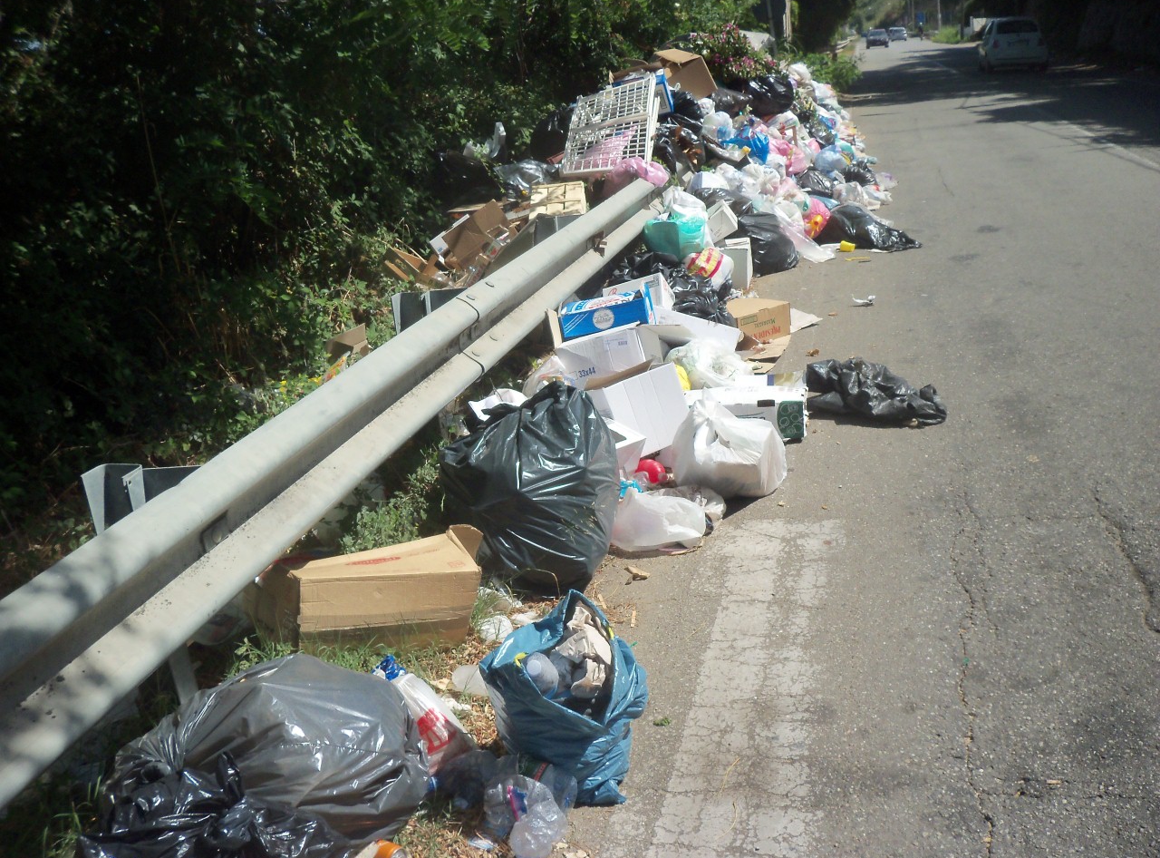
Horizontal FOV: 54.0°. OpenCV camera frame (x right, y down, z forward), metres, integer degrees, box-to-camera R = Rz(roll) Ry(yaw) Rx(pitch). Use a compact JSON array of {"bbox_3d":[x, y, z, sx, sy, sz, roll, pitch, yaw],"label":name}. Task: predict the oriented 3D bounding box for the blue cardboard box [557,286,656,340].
[{"bbox_3d":[0.130,-0.583,5.750,0.430,0.155,0.270,-11,14,2],"label":"blue cardboard box"}]

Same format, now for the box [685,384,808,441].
[{"bbox_3d":[0.680,-0.065,4.757,0.500,0.155,0.220,-2,19,6],"label":"box"}]

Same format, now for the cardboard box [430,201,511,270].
[{"bbox_3d":[-0.623,-1.099,6.500,0.440,0.370,0.360,8,22,33],"label":"cardboard box"}]

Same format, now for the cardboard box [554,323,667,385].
[{"bbox_3d":[0.133,-0.330,5.150,0.420,0.270,0.320,-20,17,1],"label":"cardboard box"}]

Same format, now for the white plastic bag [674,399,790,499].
[{"bbox_3d":[0.543,0.051,4.198,0.420,0.310,0.320,-1,19,10],"label":"white plastic bag"}]

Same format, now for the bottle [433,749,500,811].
[{"bbox_3d":[-0.242,0.754,2.460,0.200,0.100,0.100,-12,19,-18],"label":"bottle"}]

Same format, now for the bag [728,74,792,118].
[{"bbox_3d":[2.013,-3.654,12.500,0.660,0.450,0.500,-5,18,2],"label":"bag"}]

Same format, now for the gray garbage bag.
[{"bbox_3d":[-0.691,0.709,2.530,0.680,0.360,0.460,-5,18,3],"label":"gray garbage bag"}]

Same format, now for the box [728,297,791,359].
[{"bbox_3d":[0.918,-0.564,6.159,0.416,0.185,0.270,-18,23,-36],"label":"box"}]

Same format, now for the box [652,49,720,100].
[{"bbox_3d":[1.004,-3.404,11.134,0.385,0.365,0.560,-34,28,-1],"label":"box"}]

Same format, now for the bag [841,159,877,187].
[{"bbox_3d":[2.815,-2.578,11.519,0.380,0.280,0.350,-1,19,10],"label":"bag"}]

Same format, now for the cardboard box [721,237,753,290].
[{"bbox_3d":[1.042,-1.086,7.559,0.200,0.265,0.320,1,19,13],"label":"cardboard box"}]

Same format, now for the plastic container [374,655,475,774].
[{"bbox_3d":[-0.360,0.648,2.620,0.220,0.250,0.180,1,19,14],"label":"plastic container"}]

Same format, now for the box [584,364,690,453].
[{"bbox_3d":[0.227,-0.081,4.500,0.290,0.310,0.240,-19,3,-19],"label":"box"}]

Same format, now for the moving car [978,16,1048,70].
[{"bbox_3d":[12.500,-11.100,33.000,1.640,1.490,3.600,1,19,14],"label":"moving car"}]

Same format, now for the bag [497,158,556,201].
[{"bbox_3d":[-0.412,-1.958,9.000,0.520,0.360,0.420,-5,18,2],"label":"bag"}]

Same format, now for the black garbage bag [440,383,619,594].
[{"bbox_3d":[-0.143,0.144,3.652,0.560,0.580,0.500,-3,19,4],"label":"black garbage bag"}]

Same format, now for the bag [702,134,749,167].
[{"bbox_3d":[1.318,-2.495,10.200,0.410,0.270,0.340,-6,18,0],"label":"bag"}]

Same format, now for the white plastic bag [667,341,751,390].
[{"bbox_3d":[0.608,-0.325,5.417,0.420,0.250,0.340,-1,19,10],"label":"white plastic bag"}]

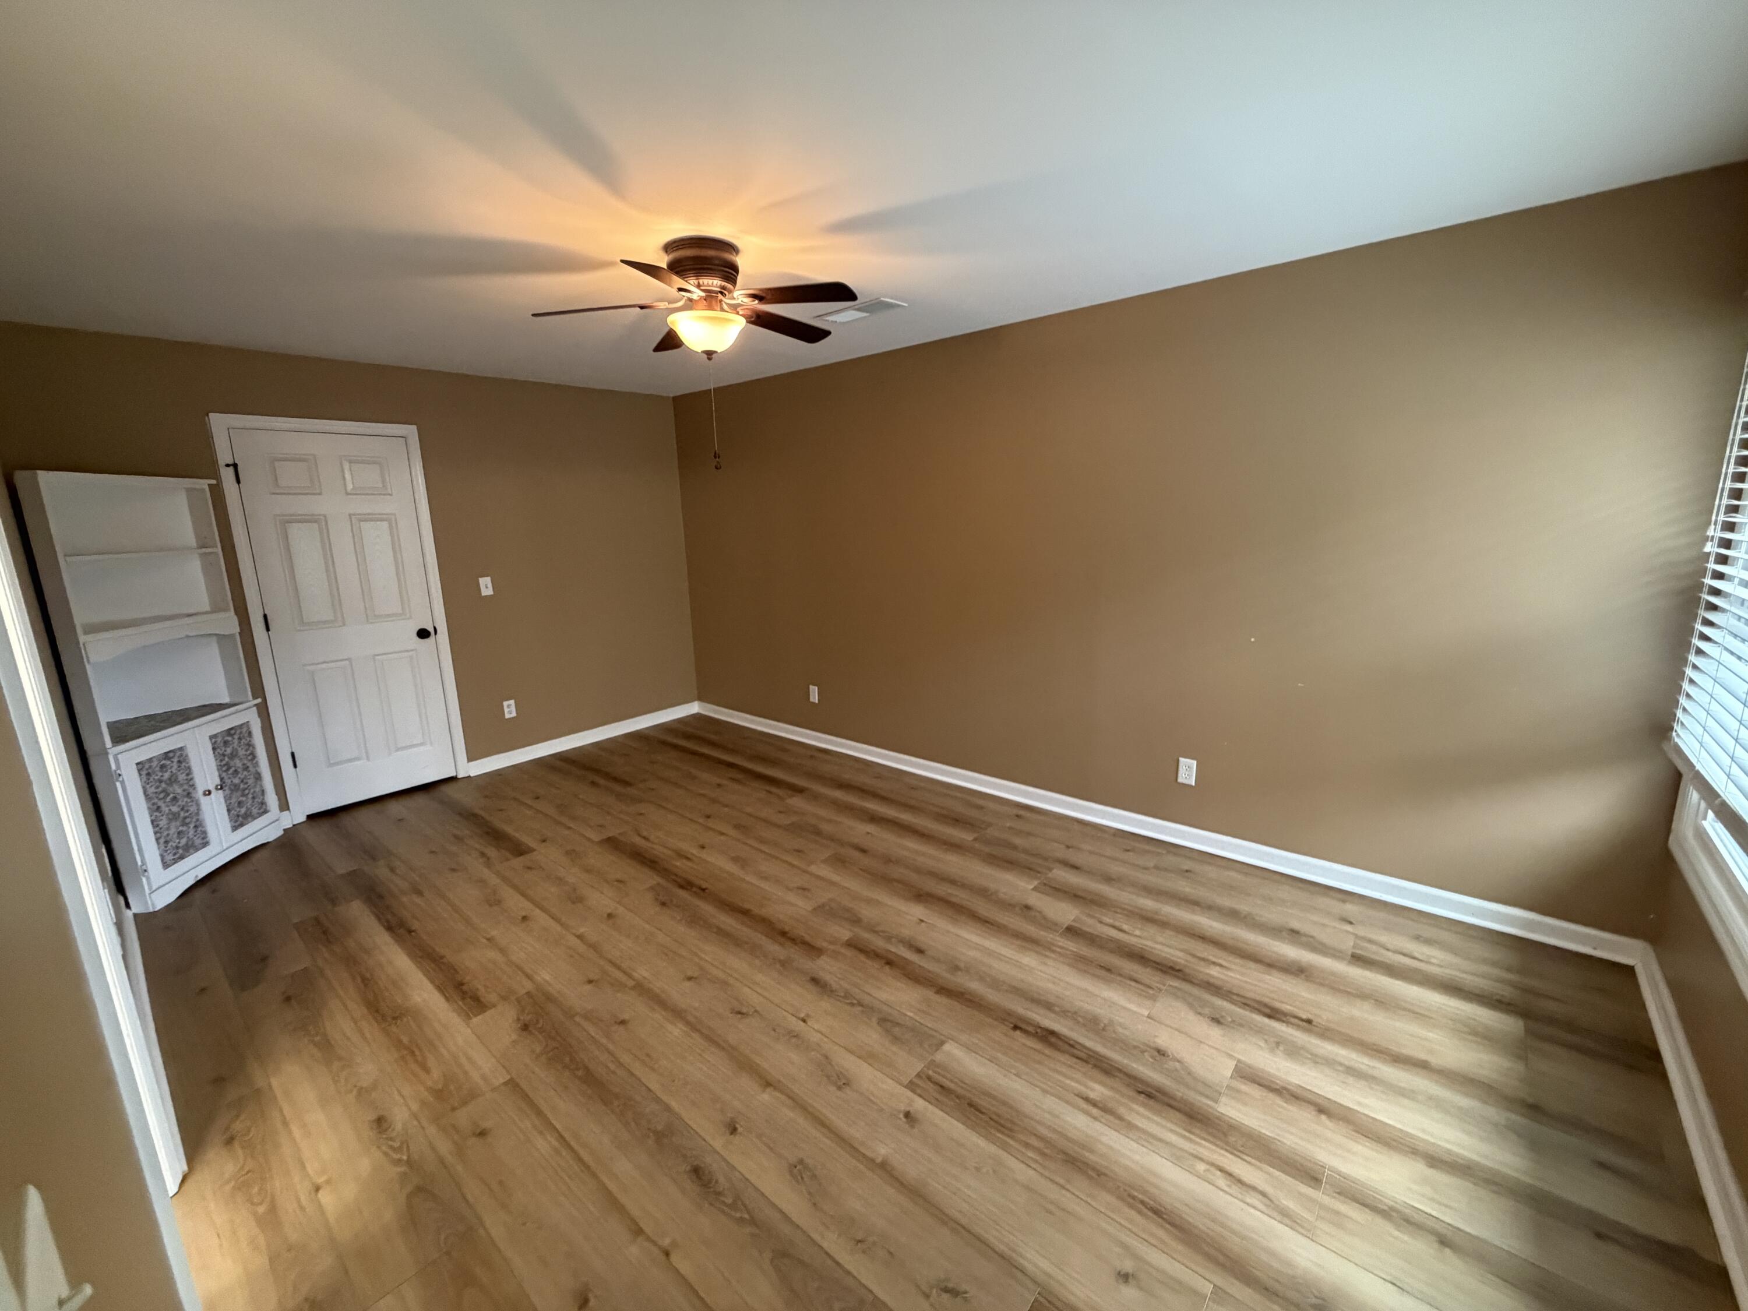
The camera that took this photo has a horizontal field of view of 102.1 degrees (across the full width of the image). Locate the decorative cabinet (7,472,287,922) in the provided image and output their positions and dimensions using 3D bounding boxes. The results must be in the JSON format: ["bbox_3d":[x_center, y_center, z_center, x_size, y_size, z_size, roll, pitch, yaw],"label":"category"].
[{"bbox_3d":[-3.319,0.136,3.143,0.484,1.795,0.765,-3,11,-4],"label":"decorative cabinet"}]

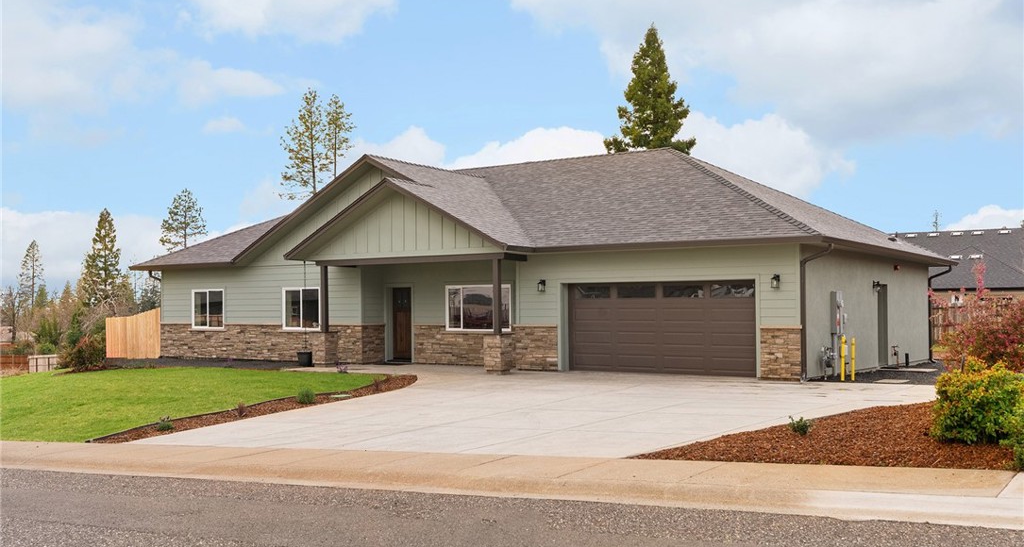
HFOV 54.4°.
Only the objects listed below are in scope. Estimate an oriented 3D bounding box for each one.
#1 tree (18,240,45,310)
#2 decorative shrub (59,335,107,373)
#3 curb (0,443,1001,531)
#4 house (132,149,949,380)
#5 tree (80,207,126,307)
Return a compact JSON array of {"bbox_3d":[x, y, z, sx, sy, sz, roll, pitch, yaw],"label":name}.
[{"bbox_3d":[-67.567,2.672,140.000,3.800,14.800,3.800,-2,-3,35],"label":"tree"},{"bbox_3d":[-12.511,2.316,29.000,1.400,1.120,1.350,-2,-3,35],"label":"decorative shrub"},{"bbox_3d":[-2.729,2.341,12.147,16.300,0.200,1.600,-6,-5,35],"label":"curb"},{"bbox_3d":[0.353,-0.440,30.346,21.820,6.220,14.250,-2,-3,35],"label":"house"},{"bbox_3d":[-45.244,0.663,110.000,5.400,15.800,5.400,-2,-3,35],"label":"tree"}]

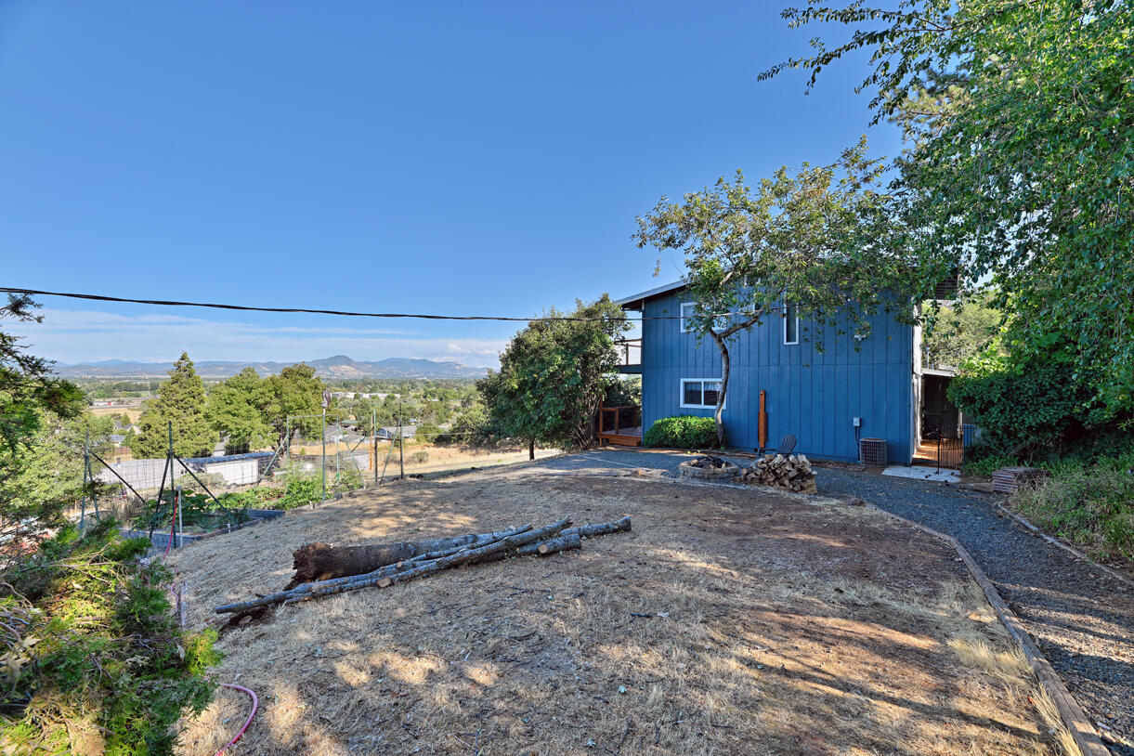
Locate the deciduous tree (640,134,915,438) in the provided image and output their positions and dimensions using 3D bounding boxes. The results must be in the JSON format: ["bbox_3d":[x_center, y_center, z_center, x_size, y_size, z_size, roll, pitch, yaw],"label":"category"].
[{"bbox_3d":[6.100,-2.150,13.000,6.700,8.700,5.700,0,0,25],"label":"deciduous tree"}]

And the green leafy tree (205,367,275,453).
[{"bbox_3d":[-35.586,3.943,48.000,6.200,10.410,6.200,0,0,-37],"label":"green leafy tree"}]

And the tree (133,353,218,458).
[{"bbox_3d":[-43.551,3.560,49.000,7.000,12.590,7.000,0,0,-42],"label":"tree"}]

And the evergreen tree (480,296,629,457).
[{"bbox_3d":[-0.470,0.020,16.000,5.200,5.950,4.700,0,0,-2],"label":"evergreen tree"}]

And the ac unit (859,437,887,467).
[{"bbox_3d":[8.280,1.985,11.900,0.600,0.700,0.600,0,0,41],"label":"ac unit"}]

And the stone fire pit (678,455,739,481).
[{"bbox_3d":[3.280,2.100,10.200,1.300,0.300,1.300,0,0,18],"label":"stone fire pit"}]

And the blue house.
[{"bbox_3d":[8.200,-0.680,16.800,9.600,6.200,7.500,0,0,41],"label":"blue house"}]

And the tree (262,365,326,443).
[{"bbox_3d":[-27.770,3.365,45.000,5.600,9.860,5.600,0,0,-32],"label":"tree"}]

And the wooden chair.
[{"bbox_3d":[5.270,1.840,10.800,0.820,0.950,0.740,0,0,-22],"label":"wooden chair"}]

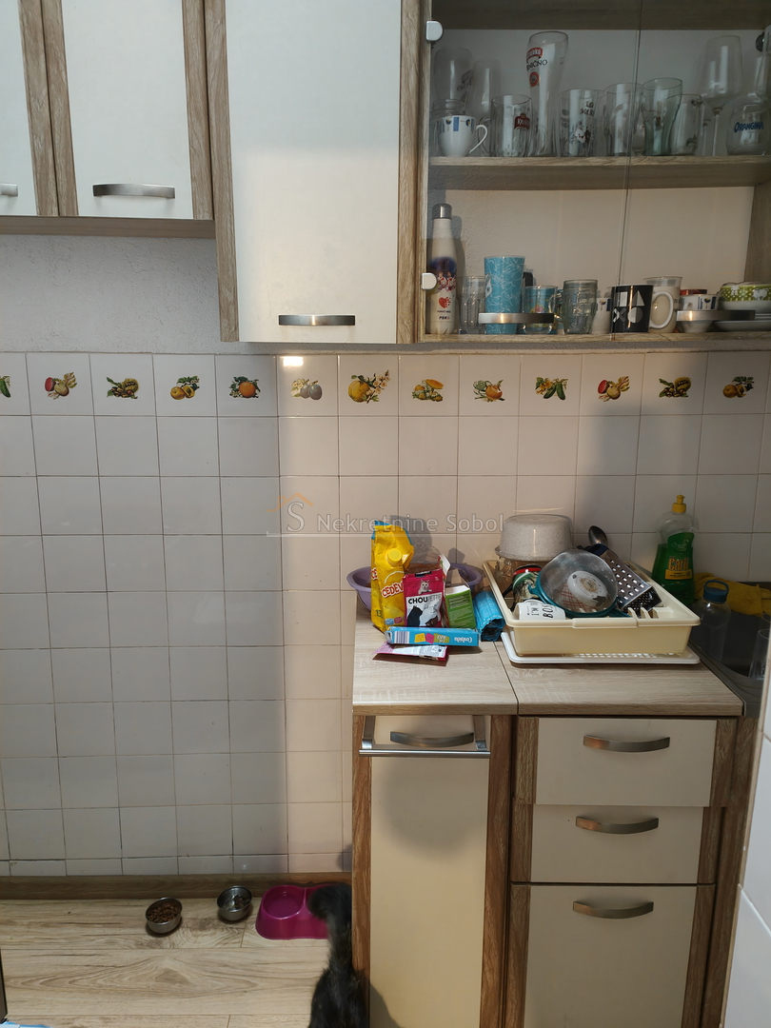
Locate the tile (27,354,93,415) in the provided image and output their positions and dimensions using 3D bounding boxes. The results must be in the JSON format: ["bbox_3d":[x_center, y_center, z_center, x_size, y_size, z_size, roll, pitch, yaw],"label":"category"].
[{"bbox_3d":[-0.798,-0.315,1.825,0.150,0.150,0.009,0,11,-1],"label":"tile"}]

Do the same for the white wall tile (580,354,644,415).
[{"bbox_3d":[0.571,-0.326,1.872,0.150,0.150,0.008,0,11,-1],"label":"white wall tile"}]

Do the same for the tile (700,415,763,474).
[{"bbox_3d":[0.880,-0.177,1.889,0.150,0.150,0.009,0,10,-1],"label":"tile"}]

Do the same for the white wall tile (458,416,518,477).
[{"bbox_3d":[0.262,-0.173,1.893,0.150,0.150,0.008,0,10,-1],"label":"white wall tile"}]

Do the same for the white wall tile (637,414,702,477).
[{"bbox_3d":[0.717,-0.174,1.876,0.149,0.149,0.008,0,10,-1],"label":"white wall tile"}]

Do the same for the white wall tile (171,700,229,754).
[{"bbox_3d":[-0.492,0.571,1.990,0.149,0.149,0.008,0,10,-1],"label":"white wall tile"}]

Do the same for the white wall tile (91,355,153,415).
[{"bbox_3d":[-0.647,-0.319,1.845,0.150,0.150,0.010,0,9,-2],"label":"white wall tile"}]

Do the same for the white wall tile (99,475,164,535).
[{"bbox_3d":[-0.650,-0.021,1.906,0.149,0.149,0.008,0,11,-1],"label":"white wall tile"}]

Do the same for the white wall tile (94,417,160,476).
[{"bbox_3d":[-0.651,-0.171,1.875,0.150,0.150,0.008,0,10,-1],"label":"white wall tile"}]

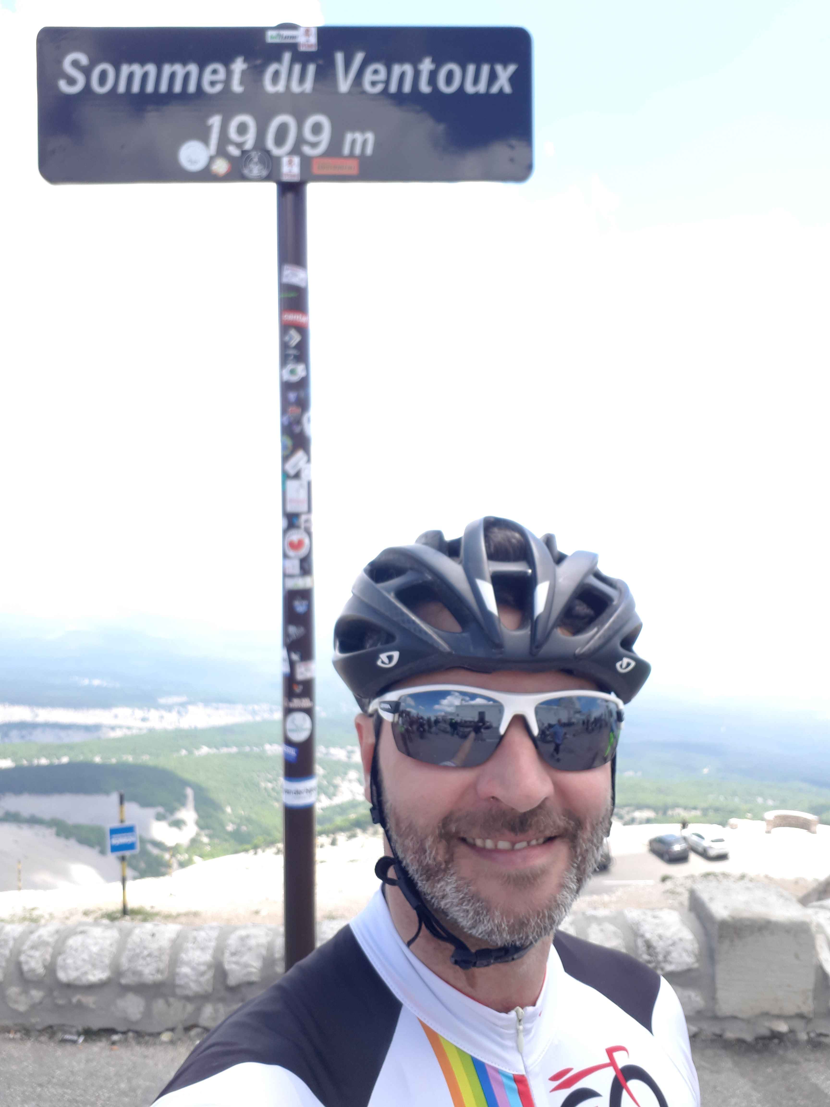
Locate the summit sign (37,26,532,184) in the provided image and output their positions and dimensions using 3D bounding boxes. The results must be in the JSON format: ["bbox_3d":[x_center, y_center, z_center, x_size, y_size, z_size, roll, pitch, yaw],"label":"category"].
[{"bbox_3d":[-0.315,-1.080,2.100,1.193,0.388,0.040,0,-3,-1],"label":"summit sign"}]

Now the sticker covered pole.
[{"bbox_3d":[-0.283,0.252,2.064,0.073,3.144,0.073,-1,-3,-1],"label":"sticker covered pole"}]

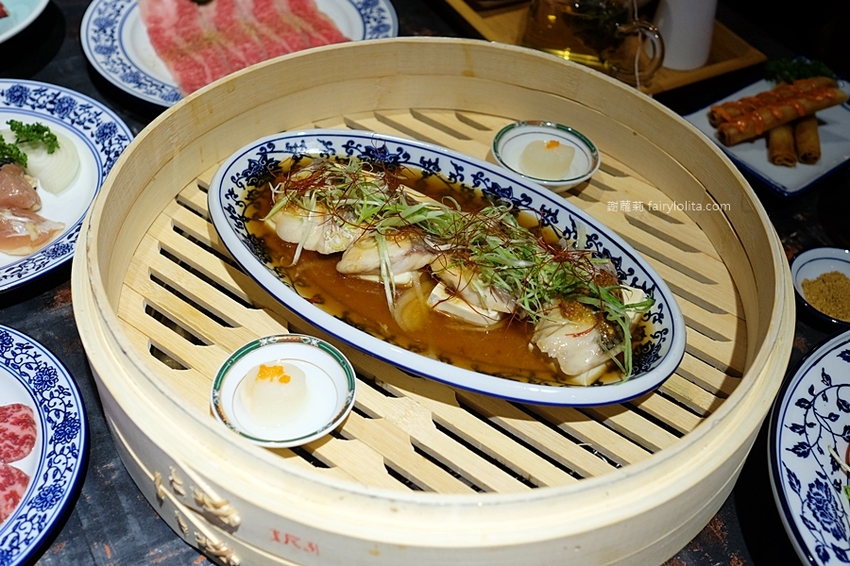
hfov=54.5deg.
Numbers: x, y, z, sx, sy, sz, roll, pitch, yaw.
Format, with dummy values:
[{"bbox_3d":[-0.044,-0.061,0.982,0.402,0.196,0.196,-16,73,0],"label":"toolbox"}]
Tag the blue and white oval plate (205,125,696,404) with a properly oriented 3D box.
[{"bbox_3d":[0.004,-0.013,0.573,0.356,0.037,0.198,26,50,20],"label":"blue and white oval plate"}]

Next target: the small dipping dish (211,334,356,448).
[{"bbox_3d":[-0.084,0.068,0.499,0.085,0.021,0.085,2,46,-2],"label":"small dipping dish"}]

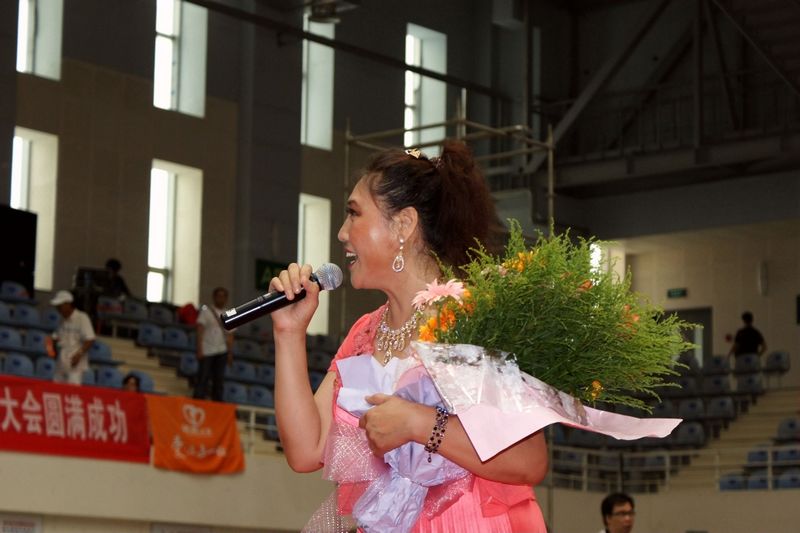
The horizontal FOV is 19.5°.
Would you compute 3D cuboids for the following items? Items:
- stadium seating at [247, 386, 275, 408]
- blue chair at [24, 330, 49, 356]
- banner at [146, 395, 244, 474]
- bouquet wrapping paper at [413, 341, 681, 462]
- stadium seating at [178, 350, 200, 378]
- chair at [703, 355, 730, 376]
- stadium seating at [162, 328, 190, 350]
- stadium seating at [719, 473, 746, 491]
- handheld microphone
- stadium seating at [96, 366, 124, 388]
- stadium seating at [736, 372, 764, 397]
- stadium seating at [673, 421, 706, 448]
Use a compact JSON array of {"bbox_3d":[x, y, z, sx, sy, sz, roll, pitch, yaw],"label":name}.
[{"bbox_3d":[-1.712,1.679,29.764,0.380,0.340,0.420,-6,-11,38],"label":"stadium seating"},{"bbox_3d":[-4.491,0.973,29.100,0.420,0.360,0.430,-7,-13,41],"label":"blue chair"},{"bbox_3d":[-2.361,1.945,27.000,0.100,0.860,1.340,-8,-13,43],"label":"banner"},{"bbox_3d":[0.246,0.229,3.920,0.430,0.210,0.250,1,-9,0],"label":"bouquet wrapping paper"},{"bbox_3d":[-2.744,1.302,31.000,0.420,0.360,0.430,-7,-13,41],"label":"stadium seating"},{"bbox_3d":[4.846,1.496,35.913,0.420,0.340,0.380,-4,-10,30],"label":"chair"},{"bbox_3d":[-2.899,0.948,30.792,0.380,0.340,0.420,-6,-11,38],"label":"stadium seating"},{"bbox_3d":[4.440,2.965,31.386,0.440,0.340,0.400,-5,-10,32],"label":"stadium seating"},{"bbox_3d":[-0.208,0.055,4.150,0.230,0.050,0.050,-23,0,0],"label":"handheld microphone"},{"bbox_3d":[-3.334,1.328,27.309,0.400,0.340,0.440,-6,-11,38],"label":"stadium seating"},{"bbox_3d":[5.356,1.821,35.700,0.430,0.360,0.420,-6,-11,34],"label":"stadium seating"},{"bbox_3d":[4.162,2.393,33.531,0.420,0.340,0.380,-4,-10,30],"label":"stadium seating"}]

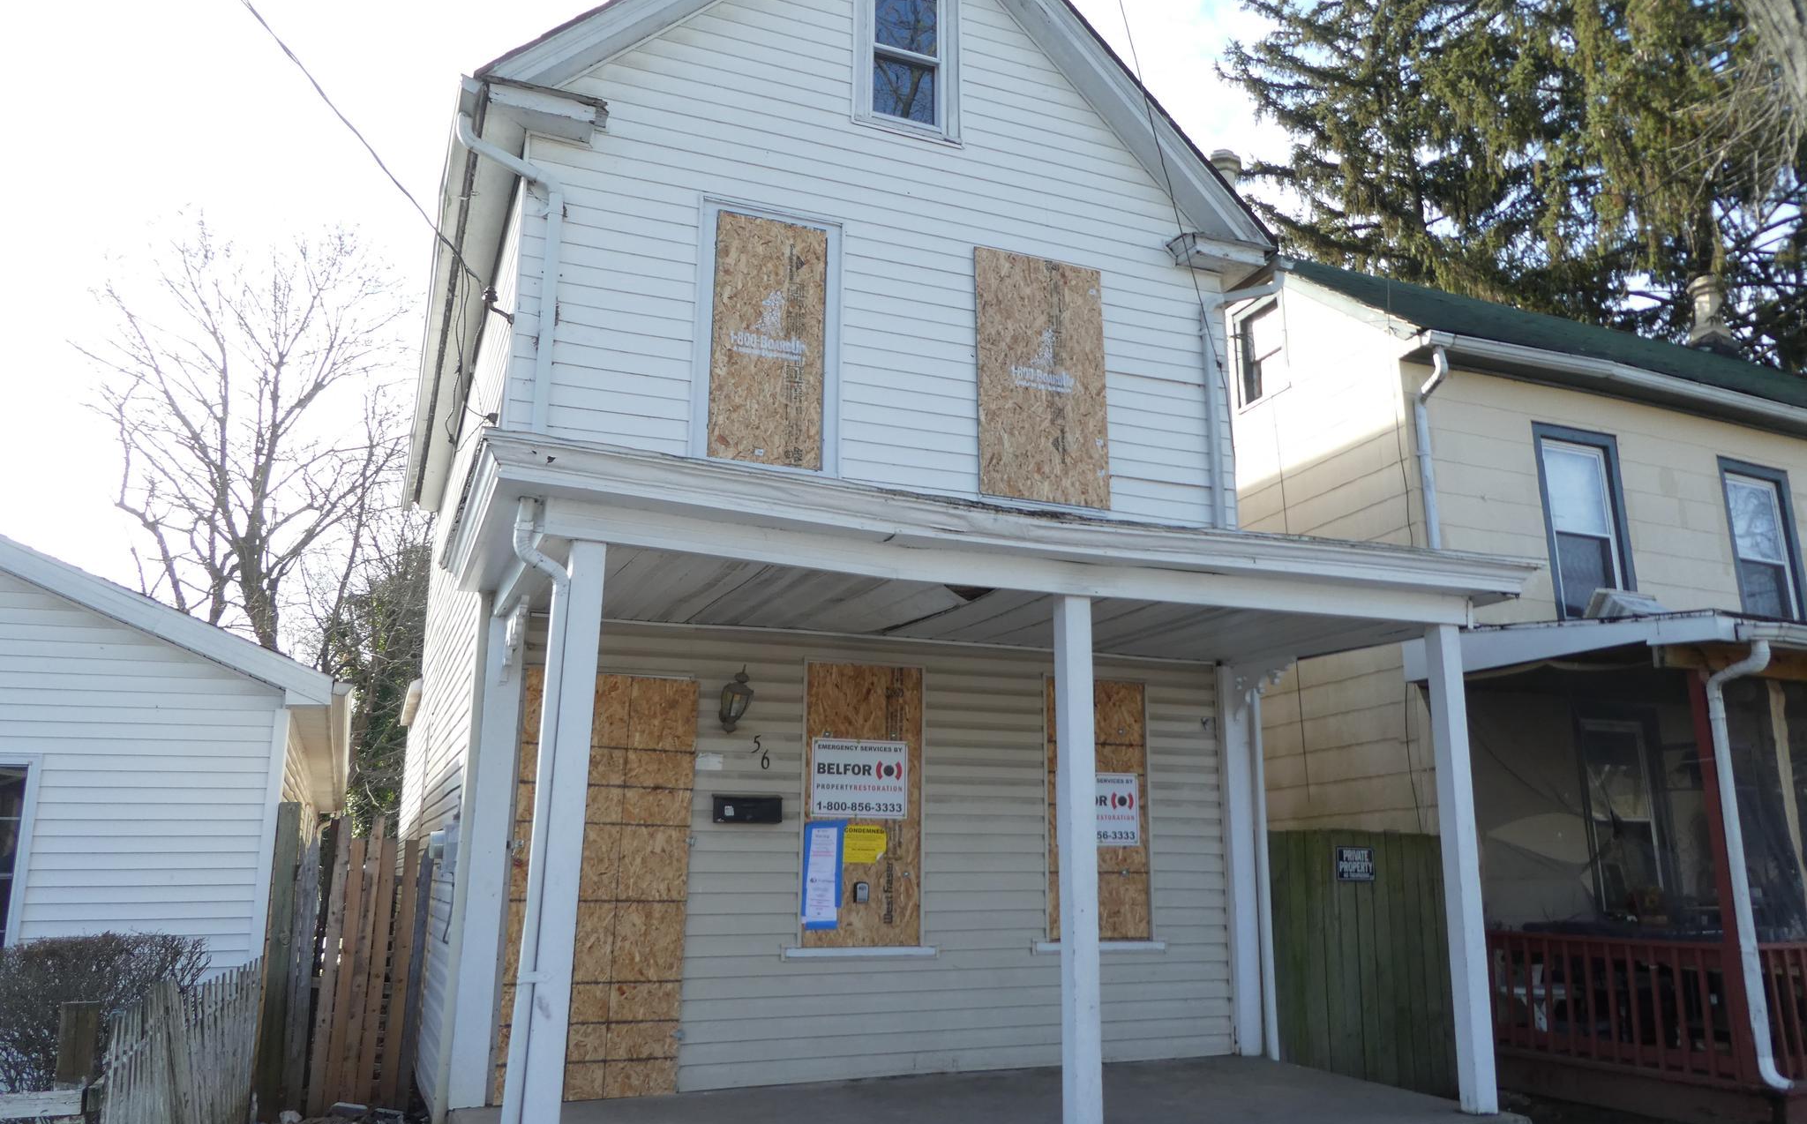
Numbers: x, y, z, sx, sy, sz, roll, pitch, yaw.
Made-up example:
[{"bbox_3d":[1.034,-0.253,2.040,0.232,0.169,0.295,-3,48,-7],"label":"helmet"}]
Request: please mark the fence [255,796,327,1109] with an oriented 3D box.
[{"bbox_3d":[-3.551,2.283,7.262,0.290,1.780,0.100,6,-14,-22],"label":"fence"}]

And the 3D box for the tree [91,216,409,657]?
[{"bbox_3d":[-13.126,-0.112,24.489,6.200,14.000,6.200,6,-14,-22],"label":"tree"}]

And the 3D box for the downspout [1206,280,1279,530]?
[{"bbox_3d":[2.485,-1.131,9.009,0.660,1.960,0.180,6,-14,-22],"label":"downspout"}]

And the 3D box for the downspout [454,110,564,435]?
[{"bbox_3d":[-2.296,-1.607,7.099,0.640,1.920,0.180,6,-14,-22],"label":"downspout"}]

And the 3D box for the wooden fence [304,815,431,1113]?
[{"bbox_3d":[-3.163,2.364,7.462,0.600,1.700,0.080,6,-14,-22],"label":"wooden fence"}]

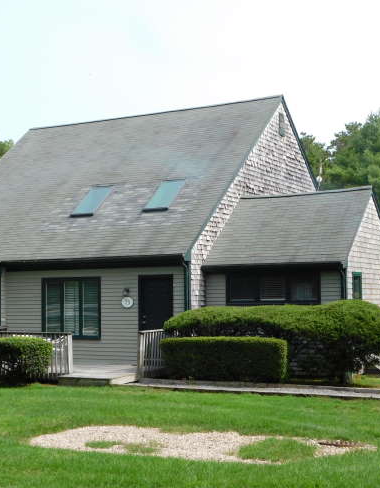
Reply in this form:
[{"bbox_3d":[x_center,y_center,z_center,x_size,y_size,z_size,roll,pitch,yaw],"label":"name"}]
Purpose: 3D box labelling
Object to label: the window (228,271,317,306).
[{"bbox_3d":[1.998,1.094,20.593,2.500,0.795,0.100,-3,-5,29],"label":"window"}]

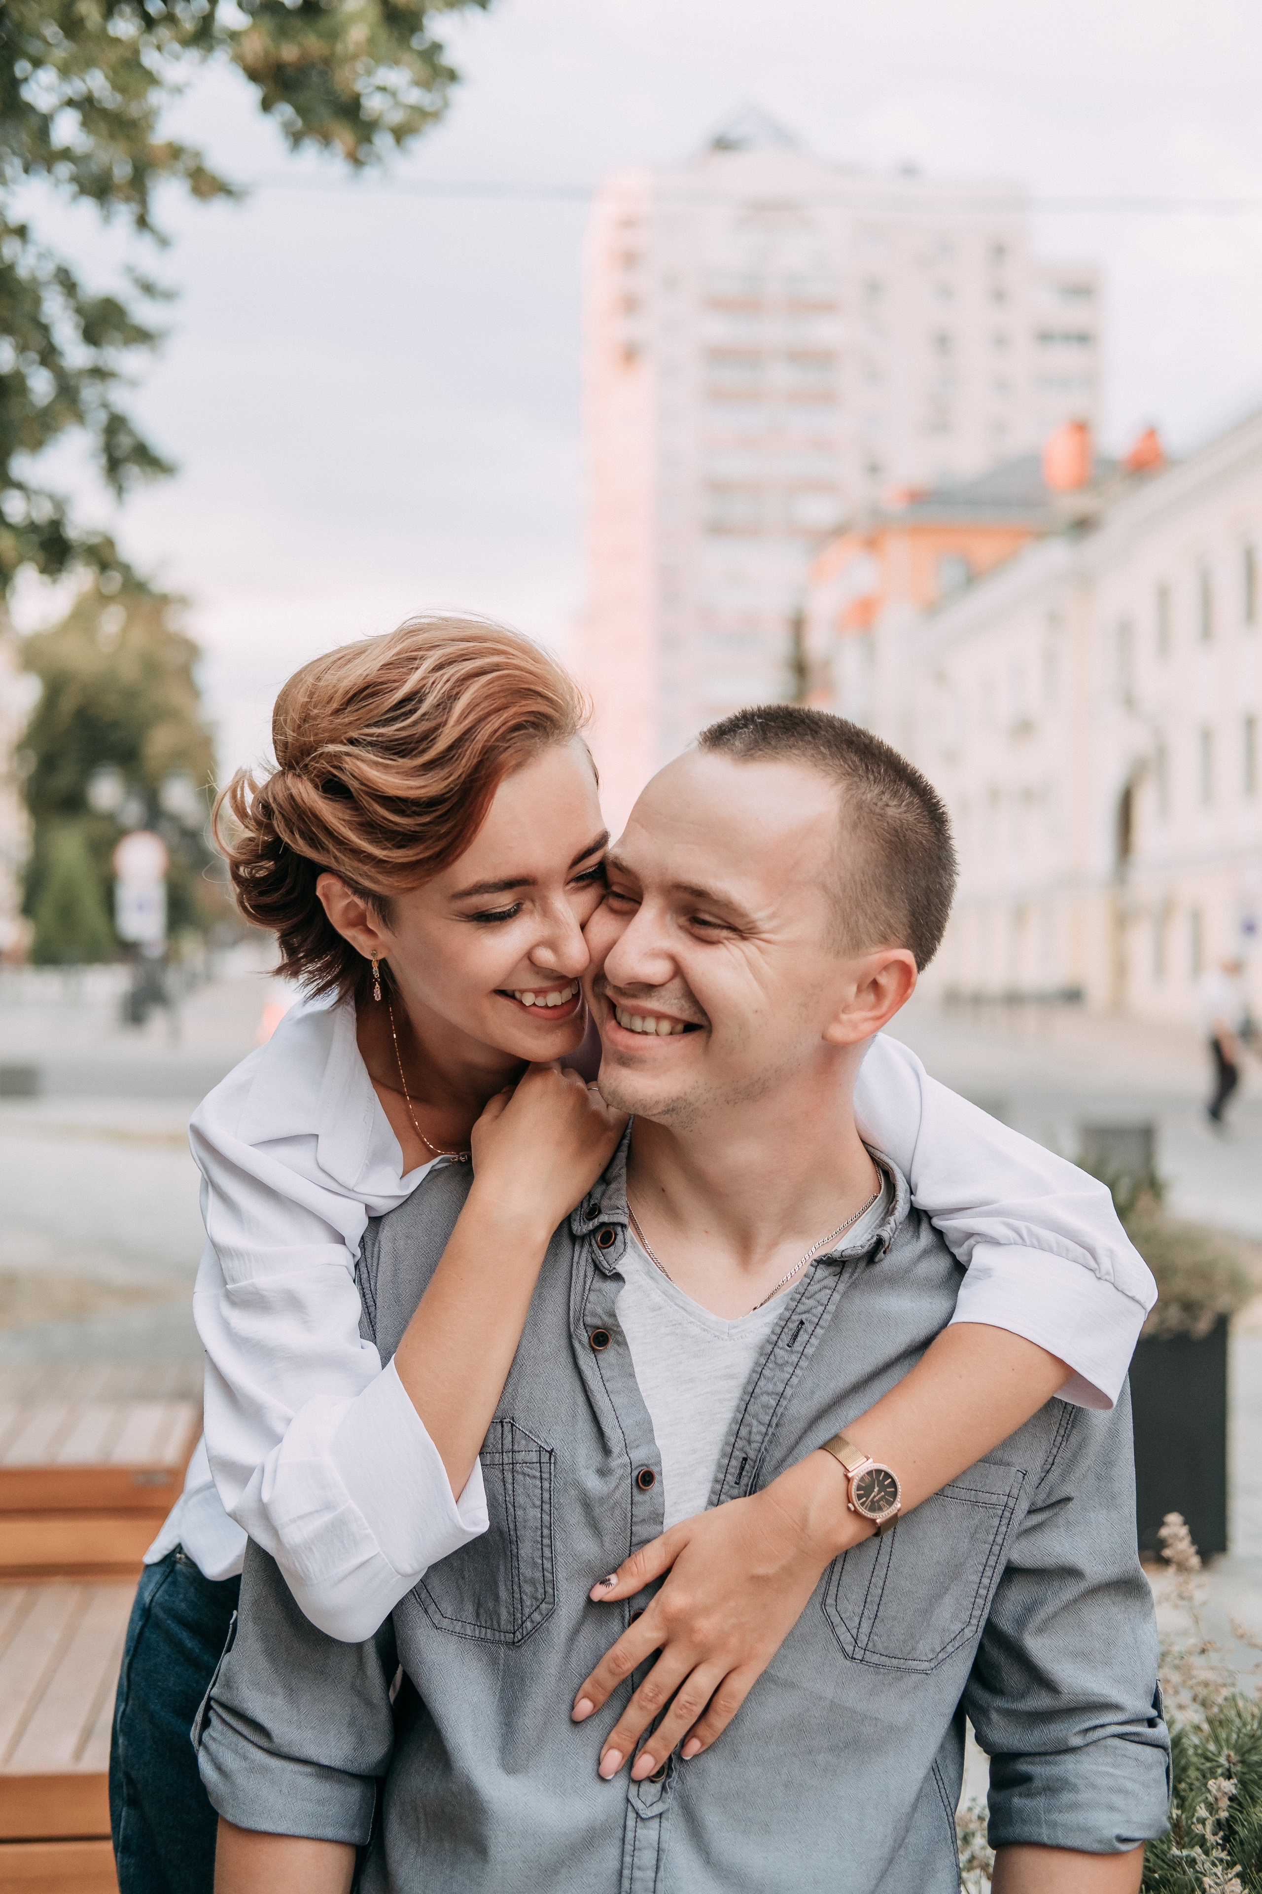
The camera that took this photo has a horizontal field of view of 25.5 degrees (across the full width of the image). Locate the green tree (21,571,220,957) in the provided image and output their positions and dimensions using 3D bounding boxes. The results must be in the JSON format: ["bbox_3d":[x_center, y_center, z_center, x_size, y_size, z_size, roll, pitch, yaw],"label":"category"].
[{"bbox_3d":[-13.200,-4.000,72.000,5.100,11.100,5.000,0,0,0],"label":"green tree"}]

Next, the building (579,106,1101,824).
[{"bbox_3d":[14.000,-27.800,194.000,30.000,61.000,24.000,0,0,-10],"label":"building"}]

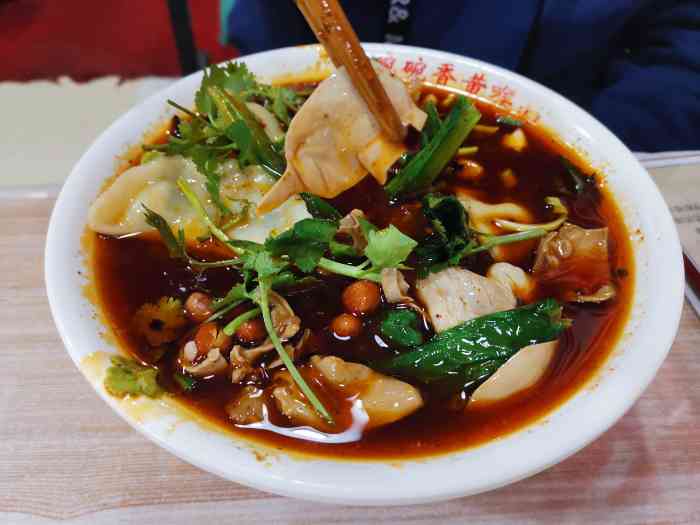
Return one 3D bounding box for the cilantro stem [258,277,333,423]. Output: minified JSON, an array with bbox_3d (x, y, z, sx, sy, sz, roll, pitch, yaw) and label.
[{"bbox_3d":[-0.020,0.026,0.172,0.007,0.010,0.057,-20,52,-18],"label":"cilantro stem"}]

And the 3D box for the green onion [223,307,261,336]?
[{"bbox_3d":[-0.035,0.019,0.180,0.014,0.004,0.004,-29,56,-24],"label":"green onion"}]

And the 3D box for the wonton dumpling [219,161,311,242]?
[{"bbox_3d":[-0.033,-0.024,0.221,0.045,0.020,0.042,2,49,0],"label":"wonton dumpling"}]

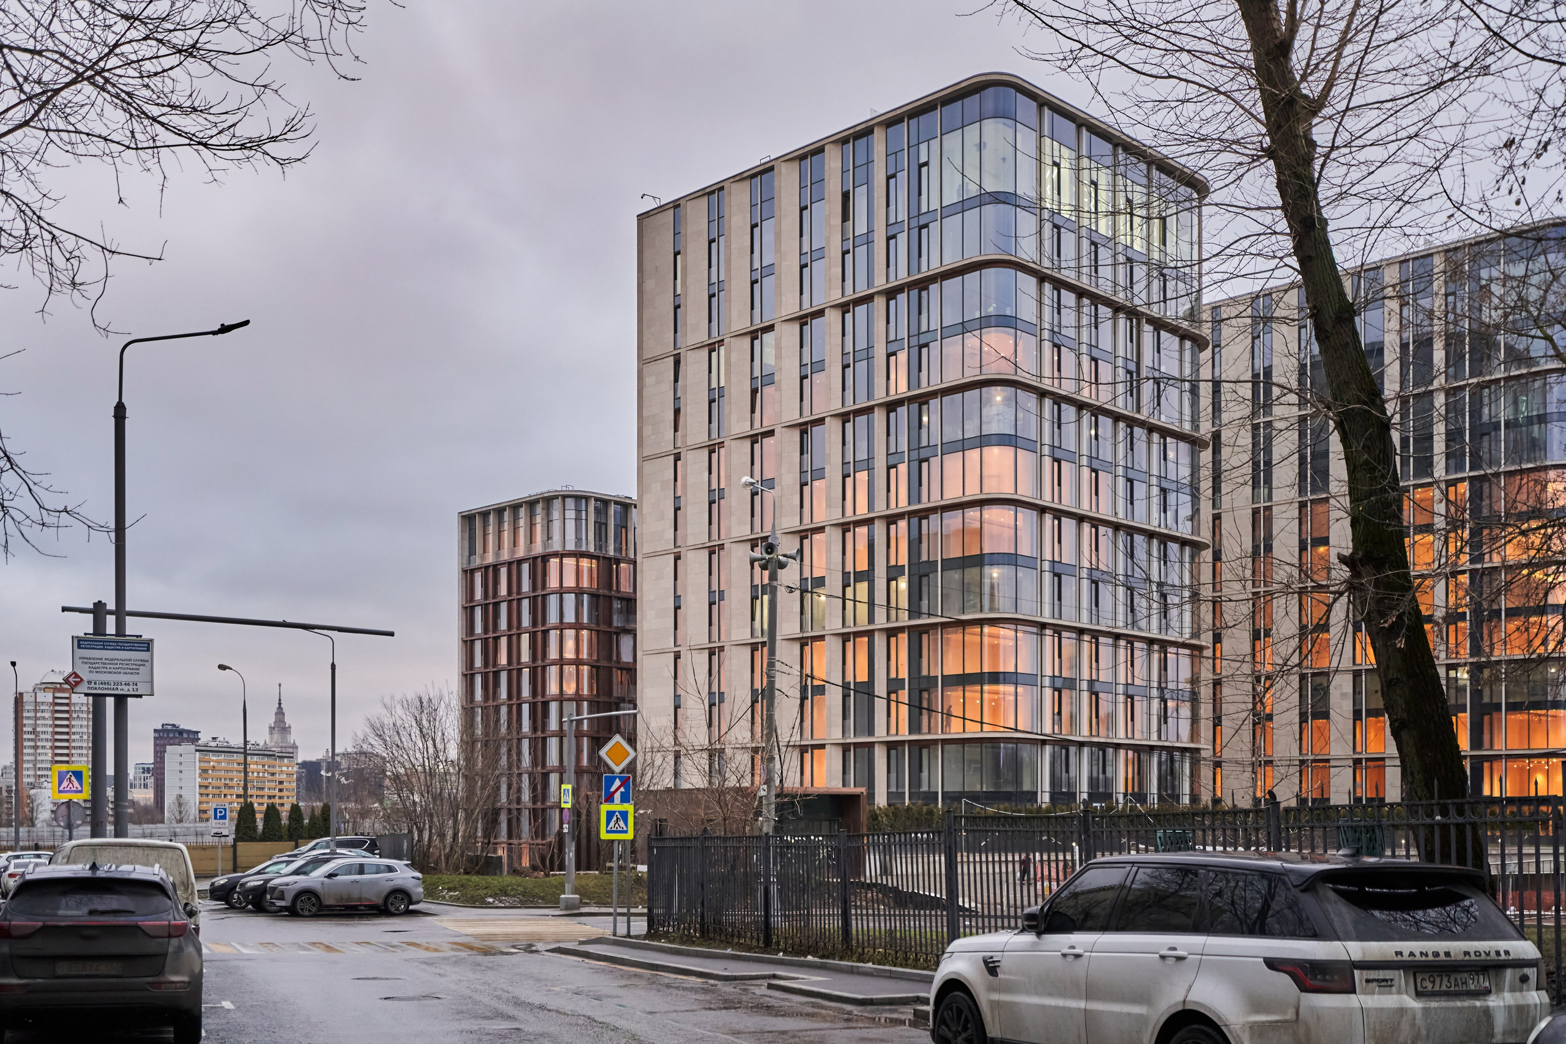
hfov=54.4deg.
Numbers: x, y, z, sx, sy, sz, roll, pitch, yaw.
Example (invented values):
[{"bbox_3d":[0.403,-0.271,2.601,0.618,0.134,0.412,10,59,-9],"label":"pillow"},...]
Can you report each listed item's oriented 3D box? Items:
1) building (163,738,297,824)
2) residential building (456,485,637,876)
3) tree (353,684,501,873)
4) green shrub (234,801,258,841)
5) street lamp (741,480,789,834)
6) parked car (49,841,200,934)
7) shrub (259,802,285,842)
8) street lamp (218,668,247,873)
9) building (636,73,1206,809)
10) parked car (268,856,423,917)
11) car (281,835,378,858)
[{"bbox_3d":[-200.500,97.900,556.000,12.500,30.000,62.000,-1,-6,13],"label":"building"},{"bbox_3d":[-20.822,18.200,166.378,20.919,38.000,20.432,-6,-8,45],"label":"residential building"},{"bbox_3d":[-14.500,10.430,62.000,6.000,7.700,5.500,0,-6,0],"label":"tree"},{"bbox_3d":[-28.917,16.923,82.000,1.350,3.600,1.350,0,-6,0],"label":"green shrub"},{"bbox_3d":[-0.350,4.050,34.400,1.250,10.100,1.100,3,-7,-28],"label":"street lamp"},{"bbox_3d":[-10.350,5.980,23.600,1.880,1.930,4.800,3,-7,-28],"label":"parked car"},{"bbox_3d":[-27.513,16.923,82.000,1.400,3.600,1.400,0,-6,0],"label":"shrub"},{"bbox_3d":[-30.706,13.754,85.000,1.650,11.700,0.450,2,-6,-14],"label":"street lamp"},{"bbox_3d":[9.827,-1.600,111.405,33.762,43.784,25.005,-6,-8,45],"label":"building"},{"bbox_3d":[-13.050,10.950,45.400,4.500,1.650,1.870,3,-7,-27],"label":"parked car"},{"bbox_3d":[-20.357,14.935,68.000,5.000,1.880,1.980,3,-7,-23],"label":"car"}]

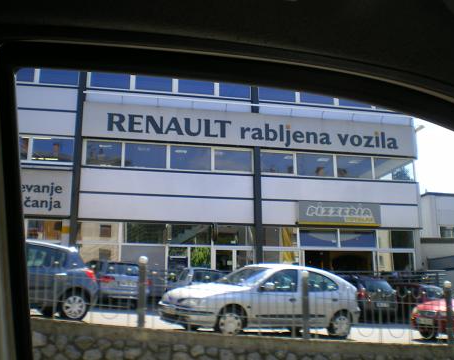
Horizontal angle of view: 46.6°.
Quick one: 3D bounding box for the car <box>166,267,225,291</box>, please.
[{"bbox_3d":[-1.050,3.870,18.750,1.690,1.450,4.000,6,-12,-17],"label":"car"}]

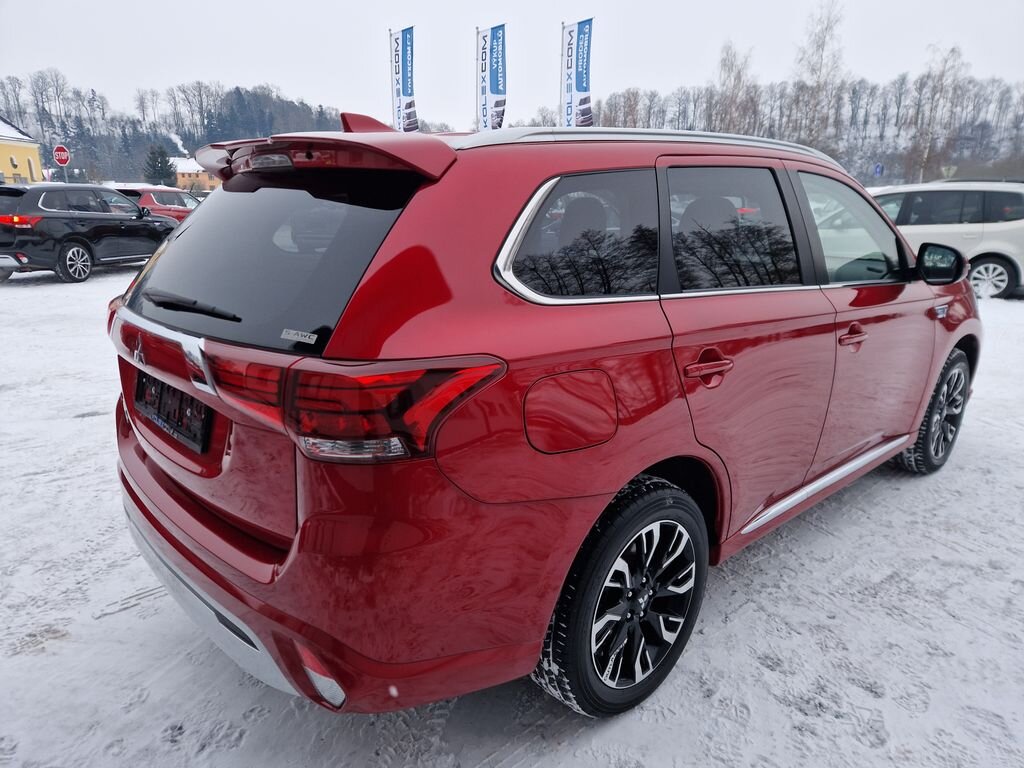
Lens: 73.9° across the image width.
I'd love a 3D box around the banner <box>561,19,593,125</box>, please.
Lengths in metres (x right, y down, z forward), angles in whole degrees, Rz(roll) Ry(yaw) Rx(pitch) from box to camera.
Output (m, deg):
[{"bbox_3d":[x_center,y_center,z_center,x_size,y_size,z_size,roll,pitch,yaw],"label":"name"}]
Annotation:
[{"bbox_3d":[2.204,-9.950,22.046,0.160,3.146,1.400,-13,19,-40],"label":"banner"}]

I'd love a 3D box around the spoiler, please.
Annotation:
[{"bbox_3d":[-0.558,-0.621,1.931,0.310,0.165,1.250,-13,19,-41],"label":"spoiler"}]

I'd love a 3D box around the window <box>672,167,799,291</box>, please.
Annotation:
[{"bbox_3d":[0.717,-0.482,2.128,0.750,0.380,0.060,-13,2,-41],"label":"window"}]

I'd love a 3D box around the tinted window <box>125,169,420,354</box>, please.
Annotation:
[{"bbox_3d":[-0.730,-0.353,1.837,1.250,0.500,0.130,15,-23,46],"label":"tinted window"}]

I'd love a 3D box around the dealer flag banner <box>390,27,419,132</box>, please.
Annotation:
[{"bbox_3d":[-3.541,-10.067,22.749,0.160,3.191,1.400,-13,19,-40],"label":"dealer flag banner"}]

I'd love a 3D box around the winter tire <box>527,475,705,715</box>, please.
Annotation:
[{"bbox_3d":[0.315,0.602,1.996,0.700,0.700,0.225,-13,19,-41],"label":"winter tire"}]

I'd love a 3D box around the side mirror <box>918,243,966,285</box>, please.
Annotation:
[{"bbox_3d":[1.754,-0.476,2.780,0.170,0.175,0.200,-13,19,-41],"label":"side mirror"}]

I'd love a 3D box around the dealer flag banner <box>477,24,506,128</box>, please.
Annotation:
[{"bbox_3d":[-0.615,-10.072,22.610,0.160,3.169,1.400,-13,19,-40],"label":"dealer flag banner"}]

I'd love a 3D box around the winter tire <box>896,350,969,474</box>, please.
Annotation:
[{"bbox_3d":[2.285,0.141,3.739,0.700,0.700,0.225,-13,19,-41],"label":"winter tire"}]

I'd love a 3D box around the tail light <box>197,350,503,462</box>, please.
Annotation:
[{"bbox_3d":[-0.362,0.009,1.486,0.420,0.220,0.570,-13,19,-41],"label":"tail light"}]

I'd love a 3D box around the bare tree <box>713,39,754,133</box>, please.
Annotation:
[{"bbox_3d":[22.374,-25.974,70.780,4.500,17.463,4.500,0,15,0],"label":"bare tree"}]

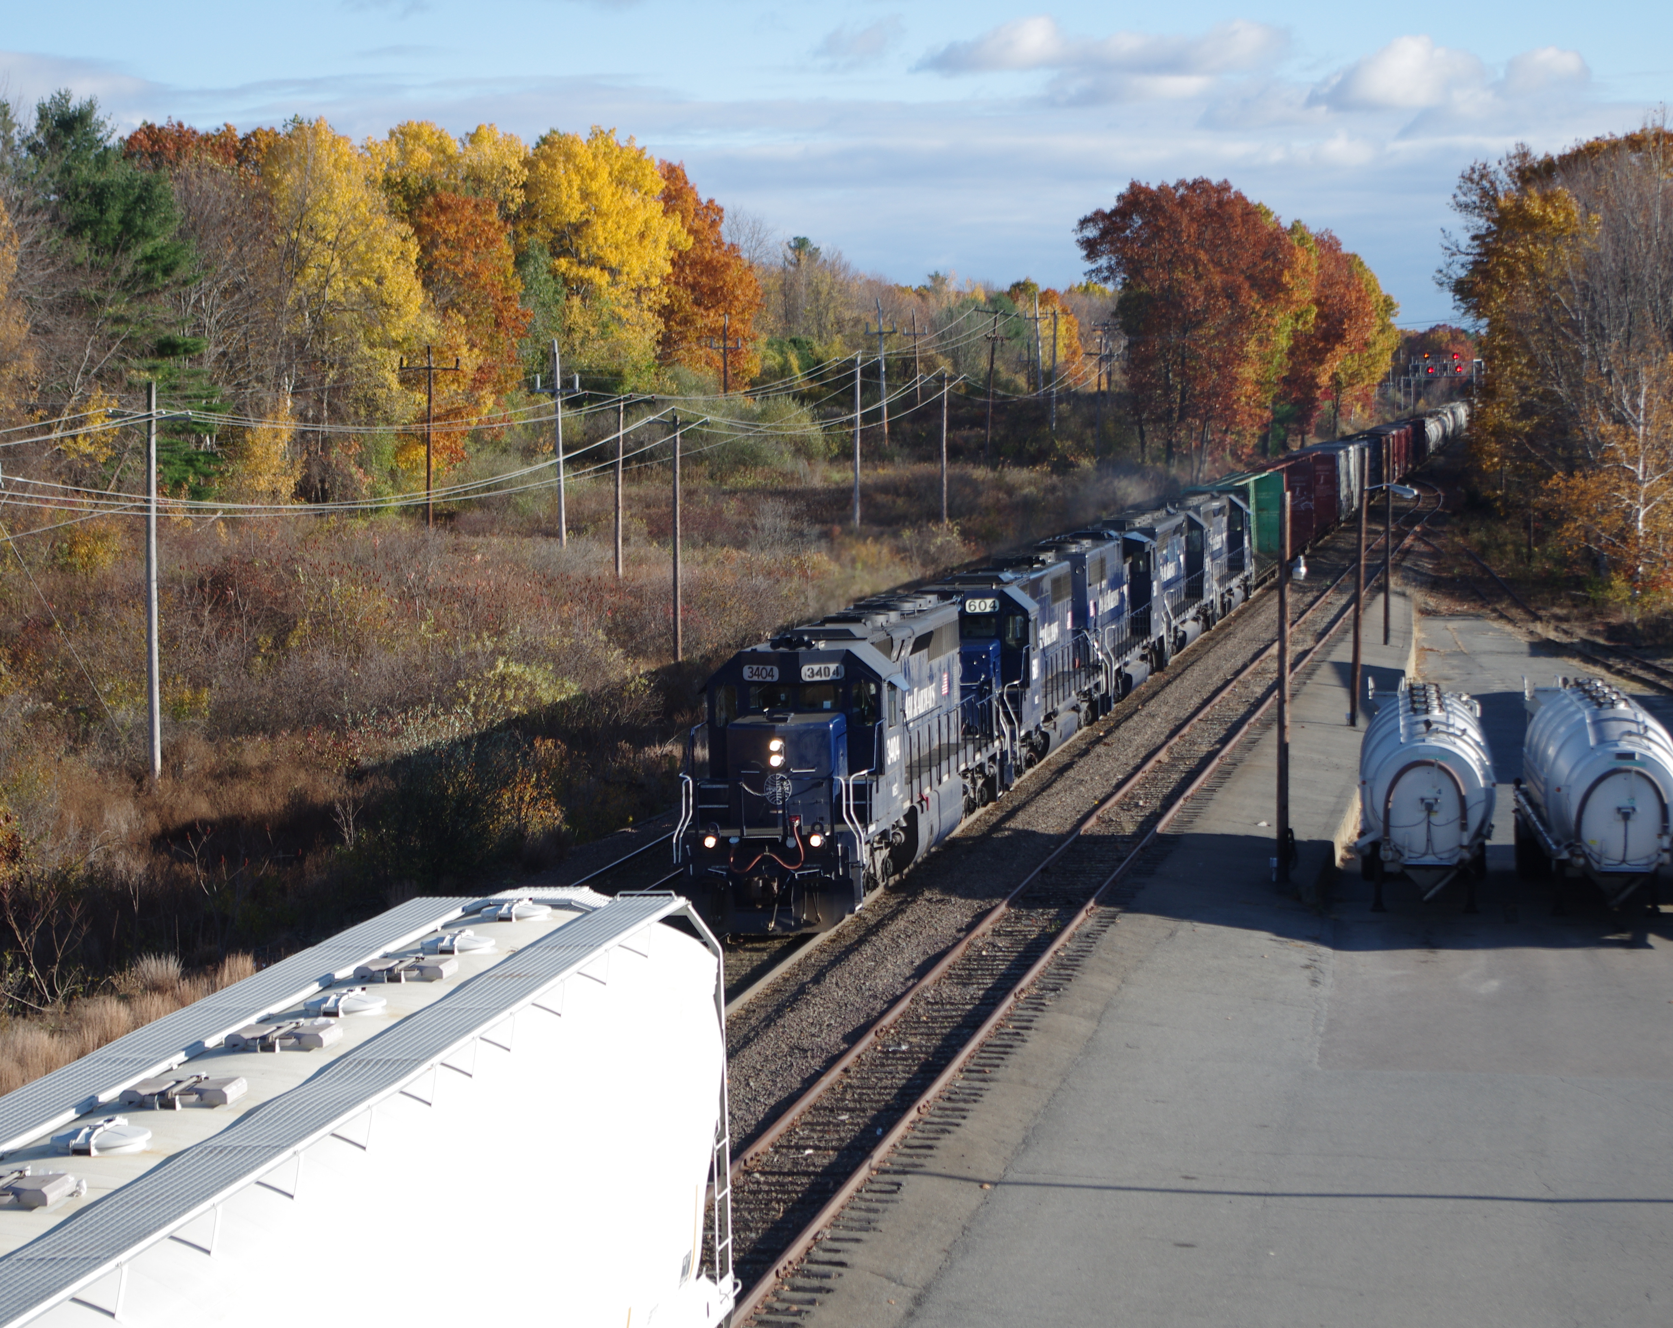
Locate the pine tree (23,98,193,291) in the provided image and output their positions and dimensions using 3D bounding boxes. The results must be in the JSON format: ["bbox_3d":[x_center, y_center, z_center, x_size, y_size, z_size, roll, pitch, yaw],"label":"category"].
[{"bbox_3d":[-35.267,-16.950,202.318,8.000,21.500,8.000,0,4,0],"label":"pine tree"}]

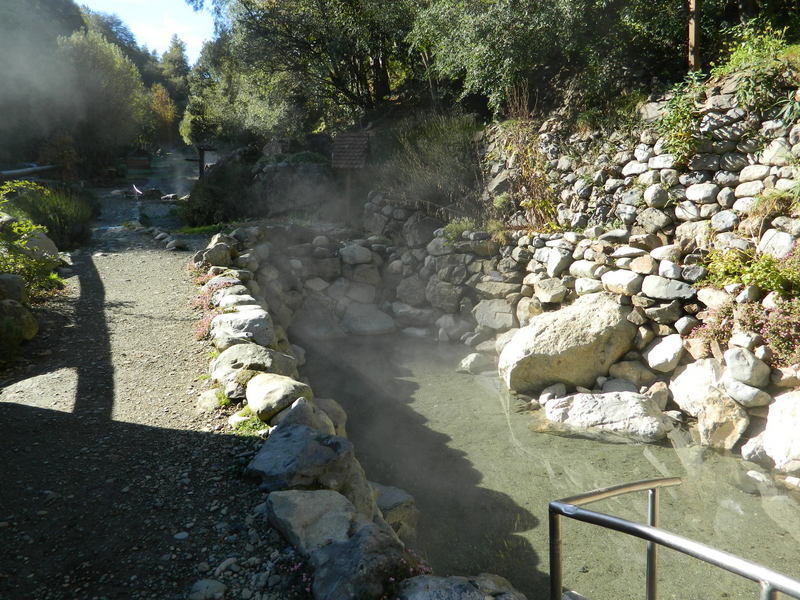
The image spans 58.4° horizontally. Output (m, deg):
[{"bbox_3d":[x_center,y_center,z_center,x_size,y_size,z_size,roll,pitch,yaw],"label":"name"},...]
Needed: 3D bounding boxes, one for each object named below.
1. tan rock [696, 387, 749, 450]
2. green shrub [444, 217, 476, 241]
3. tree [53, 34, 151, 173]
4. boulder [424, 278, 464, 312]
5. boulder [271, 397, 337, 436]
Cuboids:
[{"bbox_3d":[2.363,0.868,5.250,0.370,0.410,0.320,3,13,25],"label":"tan rock"},{"bbox_3d":[0.781,-0.925,9.400,0.430,0.310,0.380,-1,12,5],"label":"green shrub"},{"bbox_3d":[-15.727,-10.635,38.000,4.900,7.300,4.600,-6,13,-22],"label":"tree"},{"bbox_3d":[0.601,-0.062,9.900,0.500,0.470,0.420,-1,12,0],"label":"boulder"},{"bbox_3d":[-0.586,0.726,4.350,0.400,0.320,0.380,-5,12,-17],"label":"boulder"}]

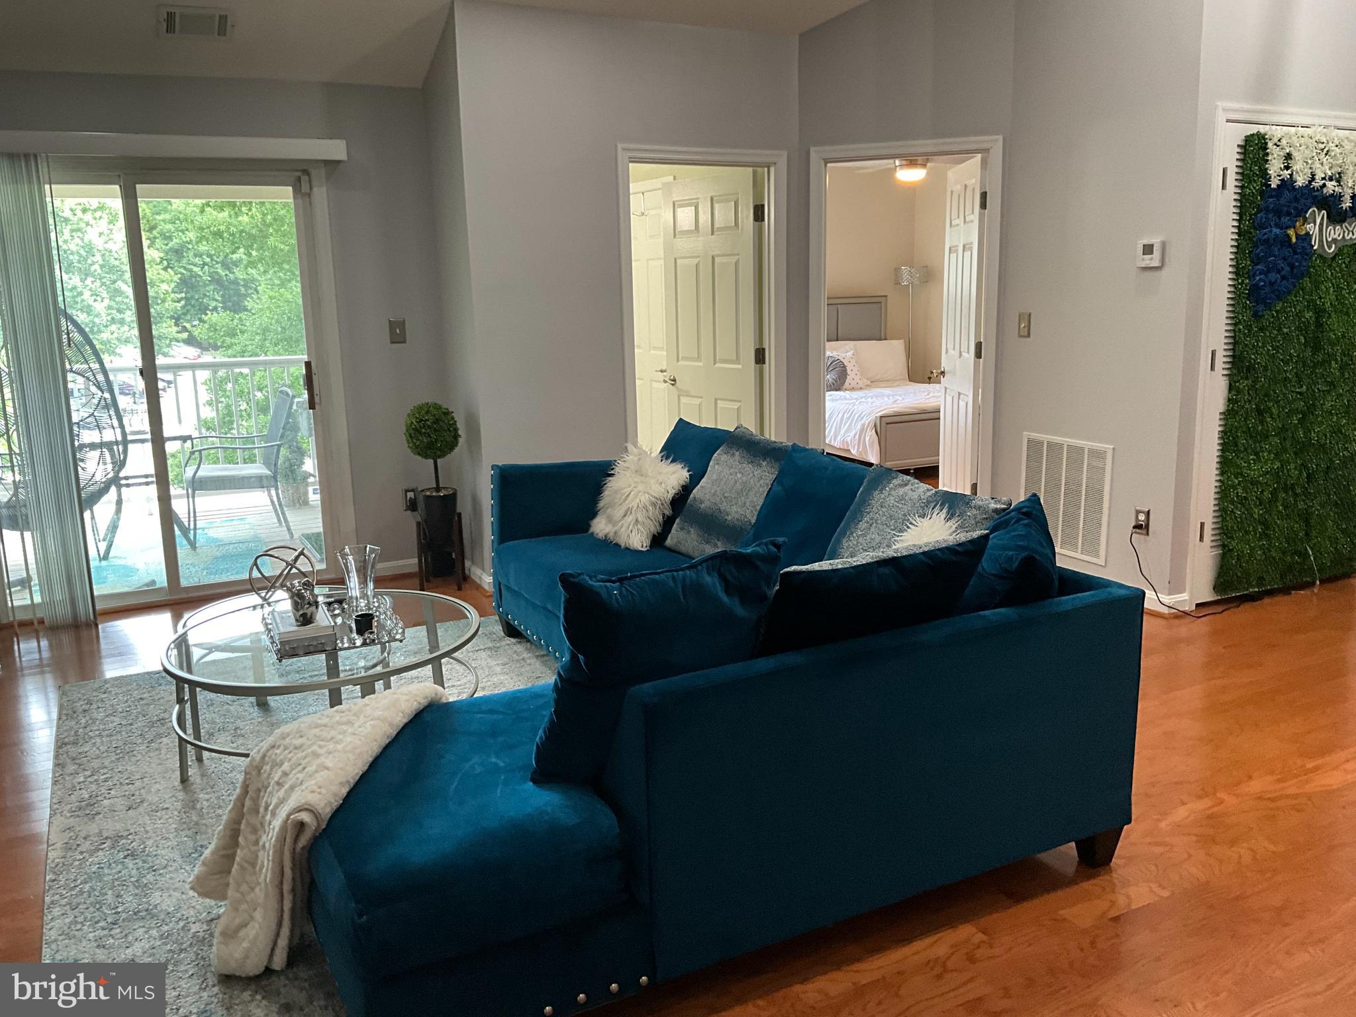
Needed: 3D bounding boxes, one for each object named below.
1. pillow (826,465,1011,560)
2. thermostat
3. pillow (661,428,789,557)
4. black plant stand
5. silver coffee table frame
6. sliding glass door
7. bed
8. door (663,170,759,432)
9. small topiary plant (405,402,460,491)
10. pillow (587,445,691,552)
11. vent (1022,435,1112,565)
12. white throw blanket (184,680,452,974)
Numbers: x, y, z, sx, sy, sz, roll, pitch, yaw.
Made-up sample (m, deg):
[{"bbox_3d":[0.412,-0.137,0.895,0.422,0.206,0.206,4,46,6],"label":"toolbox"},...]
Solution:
[{"bbox_3d":[0.611,0.136,3.174,0.160,0.520,0.540,30,-6,-31],"label":"pillow"},{"bbox_3d":[2.012,-1.091,4.865,0.028,0.115,0.135,-7,13,-27],"label":"thermostat"},{"bbox_3d":[0.222,-0.035,4.015,0.160,0.520,0.530,32,-8,-32],"label":"pillow"},{"bbox_3d":[-1.165,0.217,5.616,0.200,0.350,0.200,0,12,5],"label":"black plant stand"},{"bbox_3d":[-1.118,0.591,3.649,0.965,0.415,0.965,-7,13,-27],"label":"silver coffee table frame"},{"bbox_3d":[-2.410,-0.536,5.269,1.530,2.000,0.100,-7,13,-27],"label":"sliding glass door"},{"bbox_3d":[1.630,-1.031,9.117,1.680,1.250,2.170,-7,13,-27],"label":"bed"},{"bbox_3d":[0.176,-0.846,6.434,0.040,2.030,0.790,-10,14,-35],"label":"door"},{"bbox_3d":[-1.182,-0.300,5.501,0.270,0.435,0.270,-7,13,-27],"label":"small topiary plant"},{"bbox_3d":[-0.153,-0.033,4.494,0.170,0.400,0.420,33,-10,-35],"label":"pillow"},{"bbox_3d":[1.850,-0.052,5.454,0.020,0.560,0.555,-7,13,-27],"label":"vent"},{"bbox_3d":[-0.800,0.758,2.620,0.470,0.450,0.760,-1,12,0],"label":"white throw blanket"}]

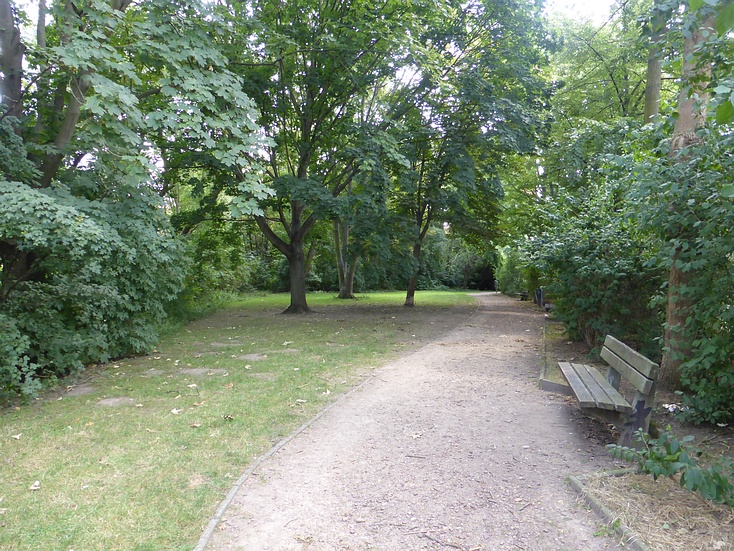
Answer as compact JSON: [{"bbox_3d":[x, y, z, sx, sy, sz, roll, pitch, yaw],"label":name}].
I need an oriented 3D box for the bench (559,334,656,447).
[{"bbox_3d":[2.370,1.113,5.342,0.660,0.785,1.950,0,1,15],"label":"bench"}]

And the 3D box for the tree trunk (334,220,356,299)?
[{"bbox_3d":[-1.127,-0.839,27.800,1.120,4.100,0.950,0,1,0],"label":"tree trunk"}]

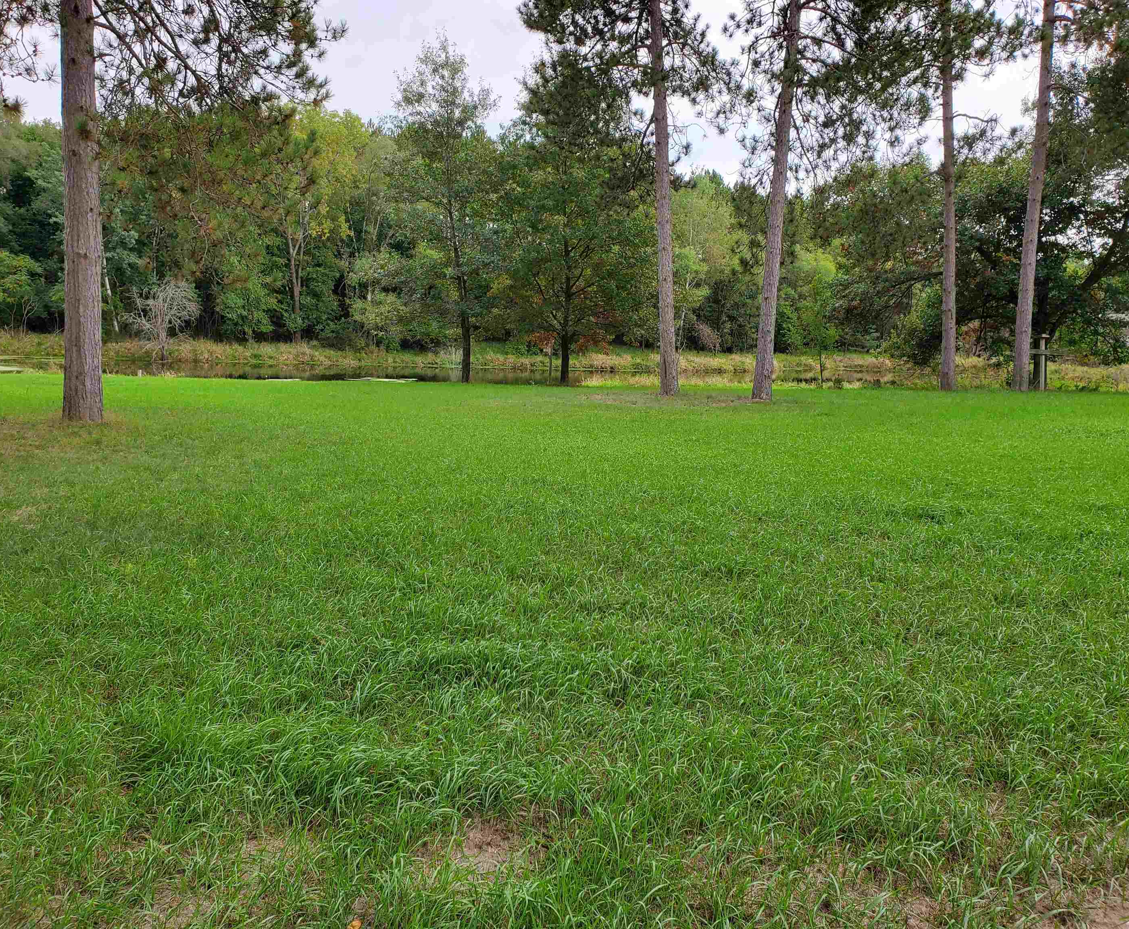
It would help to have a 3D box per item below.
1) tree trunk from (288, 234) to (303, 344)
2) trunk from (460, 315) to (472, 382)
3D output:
[{"bbox_3d":[-17.350,-11.327,60.000,0.850,6.900,0.700,0,8,0],"label":"tree trunk"},{"bbox_3d":[-3.273,-3.869,31.000,0.360,2.200,0.350,0,8,0],"label":"trunk"}]

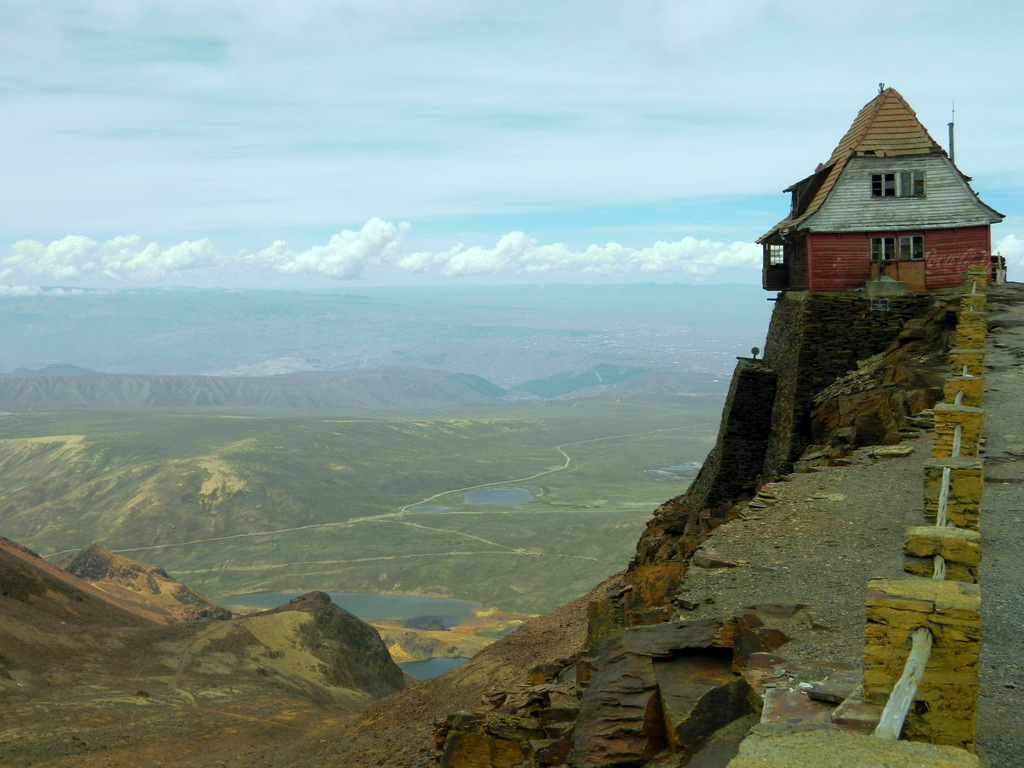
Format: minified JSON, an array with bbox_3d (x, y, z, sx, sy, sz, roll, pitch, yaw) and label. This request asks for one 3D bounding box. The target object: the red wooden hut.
[{"bbox_3d":[15.365,-8.240,52.699,9.050,8.250,9.200,0,6,5],"label":"red wooden hut"}]

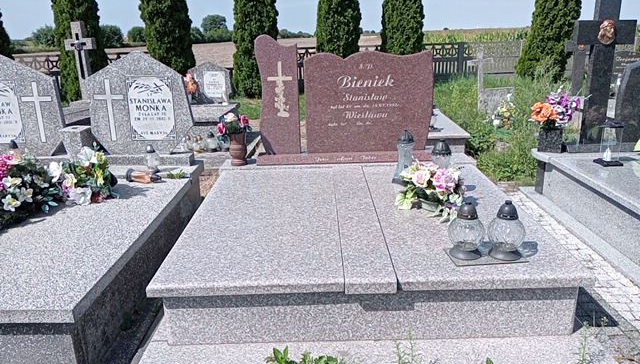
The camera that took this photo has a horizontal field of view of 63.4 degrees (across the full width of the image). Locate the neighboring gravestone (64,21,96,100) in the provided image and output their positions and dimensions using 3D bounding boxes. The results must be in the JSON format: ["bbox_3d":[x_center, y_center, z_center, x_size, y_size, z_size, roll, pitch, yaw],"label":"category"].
[{"bbox_3d":[-3.098,-1.576,6.785,0.354,1.010,0.112,-1,17,0],"label":"neighboring gravestone"}]

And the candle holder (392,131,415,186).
[{"bbox_3d":[0.558,-0.166,3.354,0.155,0.354,0.155,-4,17,-9],"label":"candle holder"}]

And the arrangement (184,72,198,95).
[{"bbox_3d":[-1.976,-1.495,7.900,0.250,0.340,0.220,-1,16,0],"label":"arrangement"}]

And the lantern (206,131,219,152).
[{"bbox_3d":[-1.201,-0.454,5.800,0.135,0.235,0.135,-1,16,0],"label":"lantern"}]

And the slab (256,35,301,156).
[{"bbox_3d":[-0.307,-0.634,3.817,0.324,0.873,0.081,-1,17,0],"label":"slab"}]

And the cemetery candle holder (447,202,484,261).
[{"bbox_3d":[0.701,0.220,2.454,0.175,0.255,0.175,-1,16,0],"label":"cemetery candle holder"}]

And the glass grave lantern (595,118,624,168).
[{"bbox_3d":[2.059,-0.288,3.676,0.166,0.330,0.166,0,17,5],"label":"glass grave lantern"}]

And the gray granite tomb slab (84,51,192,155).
[{"bbox_3d":[-1.359,-0.594,3.922,0.769,0.778,0.073,-1,17,1],"label":"gray granite tomb slab"}]

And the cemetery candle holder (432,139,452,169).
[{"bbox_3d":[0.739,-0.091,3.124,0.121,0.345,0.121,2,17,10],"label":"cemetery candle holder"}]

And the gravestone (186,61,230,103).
[{"bbox_3d":[-1.440,-1.305,6.758,0.572,0.547,0.091,-1,17,0],"label":"gravestone"}]

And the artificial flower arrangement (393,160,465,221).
[{"bbox_3d":[0.613,0.034,2.917,0.369,0.241,0.278,0,17,5],"label":"artificial flower arrangement"}]

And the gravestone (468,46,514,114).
[{"bbox_3d":[2.750,-1.579,8.300,0.670,1.200,0.220,-1,16,0],"label":"gravestone"}]

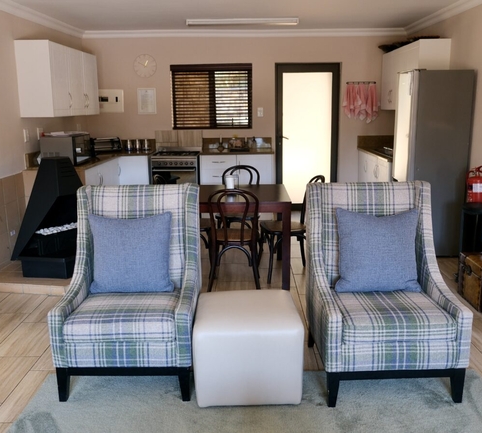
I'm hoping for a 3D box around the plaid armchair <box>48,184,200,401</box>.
[{"bbox_3d":[-0.611,0.383,2.792,0.740,1.050,0.750,-1,13,0],"label":"plaid armchair"}]

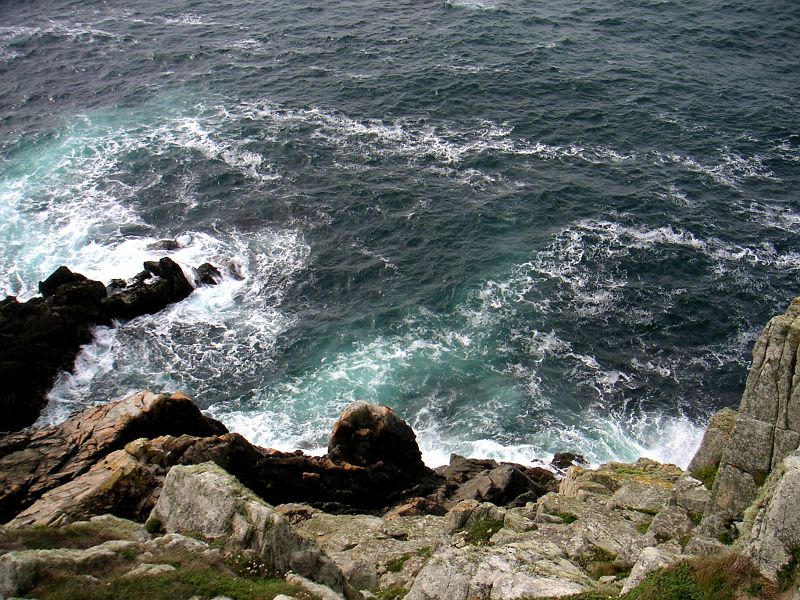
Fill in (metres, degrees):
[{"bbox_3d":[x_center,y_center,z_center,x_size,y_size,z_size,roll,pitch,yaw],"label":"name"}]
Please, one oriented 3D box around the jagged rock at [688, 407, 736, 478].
[{"bbox_3d":[5.675,2.596,16.000,0.950,1.300,0.950,0,28,0],"label":"jagged rock"}]

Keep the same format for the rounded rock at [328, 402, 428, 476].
[{"bbox_3d":[-0.661,4.320,27.000,3.000,2.400,2.200,0,28,0],"label":"rounded rock"}]

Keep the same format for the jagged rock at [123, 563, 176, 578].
[{"bbox_3d":[-2.368,2.561,8.300,0.500,0.140,0.230,0,28,0],"label":"jagged rock"}]

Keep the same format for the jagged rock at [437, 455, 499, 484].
[{"bbox_3d":[2.037,5.145,26.500,1.850,0.850,1.200,0,28,0],"label":"jagged rock"}]

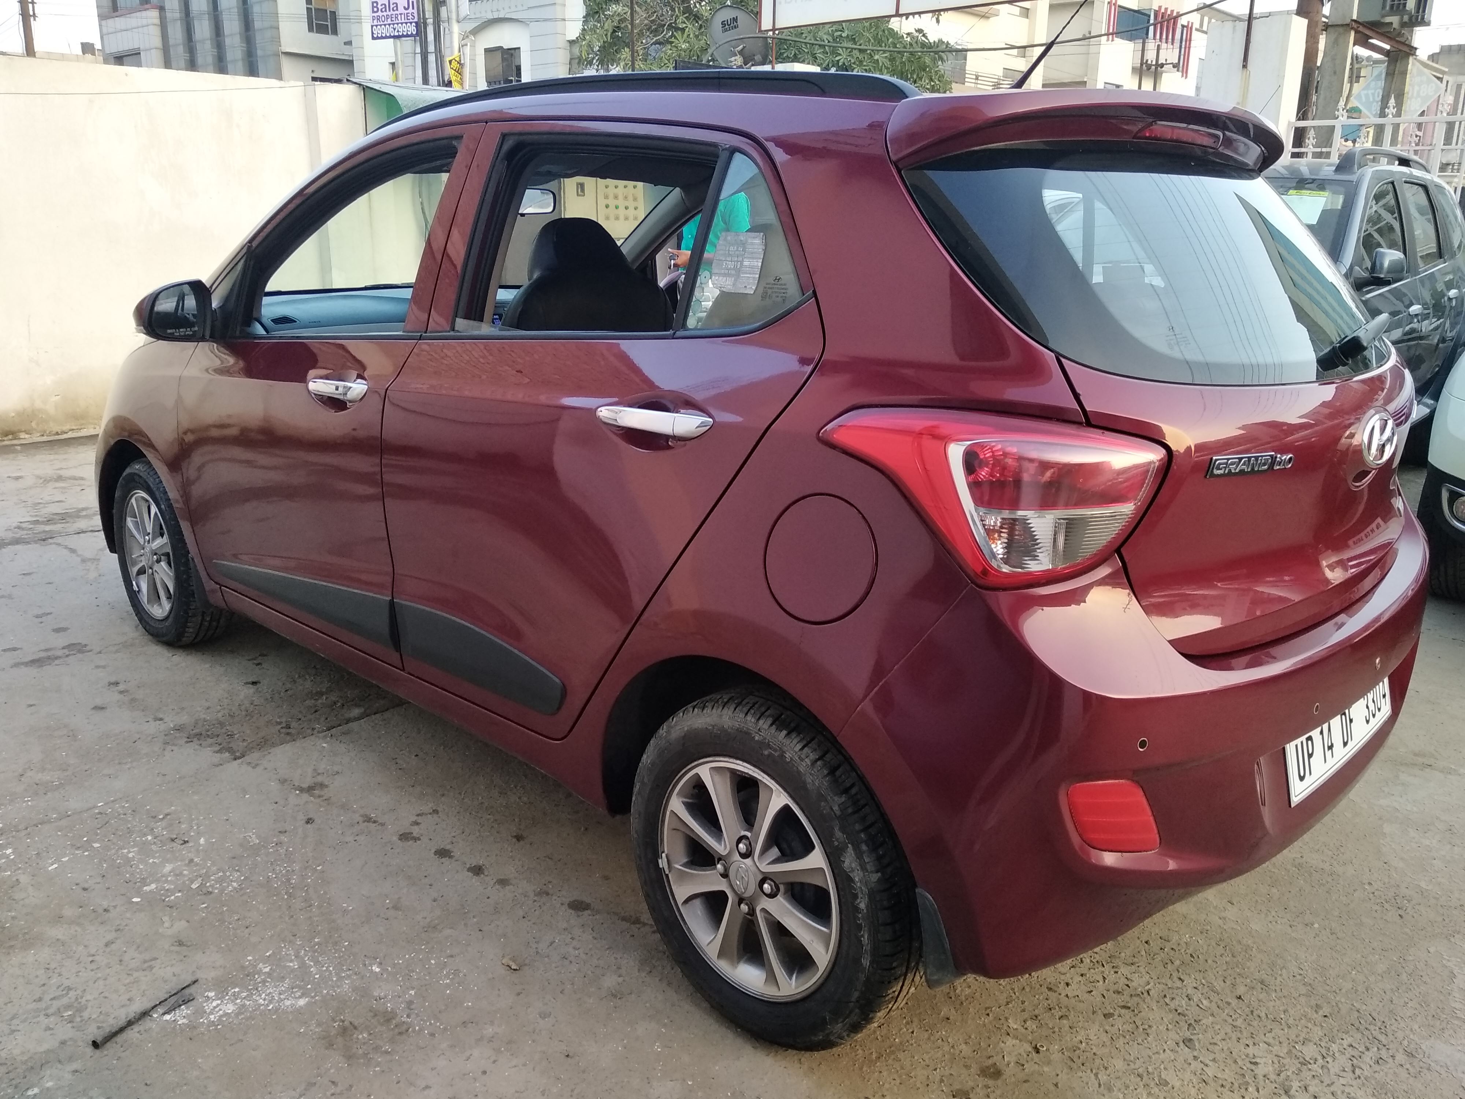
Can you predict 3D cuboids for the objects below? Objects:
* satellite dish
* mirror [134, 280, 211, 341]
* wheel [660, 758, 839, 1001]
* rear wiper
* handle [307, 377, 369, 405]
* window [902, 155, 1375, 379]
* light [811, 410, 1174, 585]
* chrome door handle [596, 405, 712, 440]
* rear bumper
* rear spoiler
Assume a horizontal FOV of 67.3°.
[{"bbox_3d":[0.091,-4.545,9.858,0.620,0.660,0.250,-4,1,-28],"label":"satellite dish"},{"bbox_3d":[-1.316,-0.565,2.600,0.150,0.138,0.180,16,19,41],"label":"mirror"},{"bbox_3d":[0.066,0.500,1.753,0.386,0.386,0.145,16,19,41],"label":"wheel"},{"bbox_3d":[1.057,-0.352,1.875,0.090,0.100,0.350,16,19,41],"label":"rear wiper"},{"bbox_3d":[-0.862,-0.335,2.373,0.230,0.045,0.060,16,19,41],"label":"handle"},{"bbox_3d":[0.786,-0.493,1.907,1.240,0.460,0.150,-11,-15,-45],"label":"window"},{"bbox_3d":[0.361,-0.078,1.514,0.385,0.220,0.300,16,19,41],"label":"light"},{"bbox_3d":[-0.126,-0.193,1.677,0.230,0.048,0.060,16,19,41],"label":"chrome door handle"},{"bbox_3d":[0.859,0.229,1.977,0.435,0.585,1.620,16,19,41],"label":"rear bumper"},{"bbox_3d":[0.701,-0.704,1.949,0.265,0.170,1.140,16,19,41],"label":"rear spoiler"}]

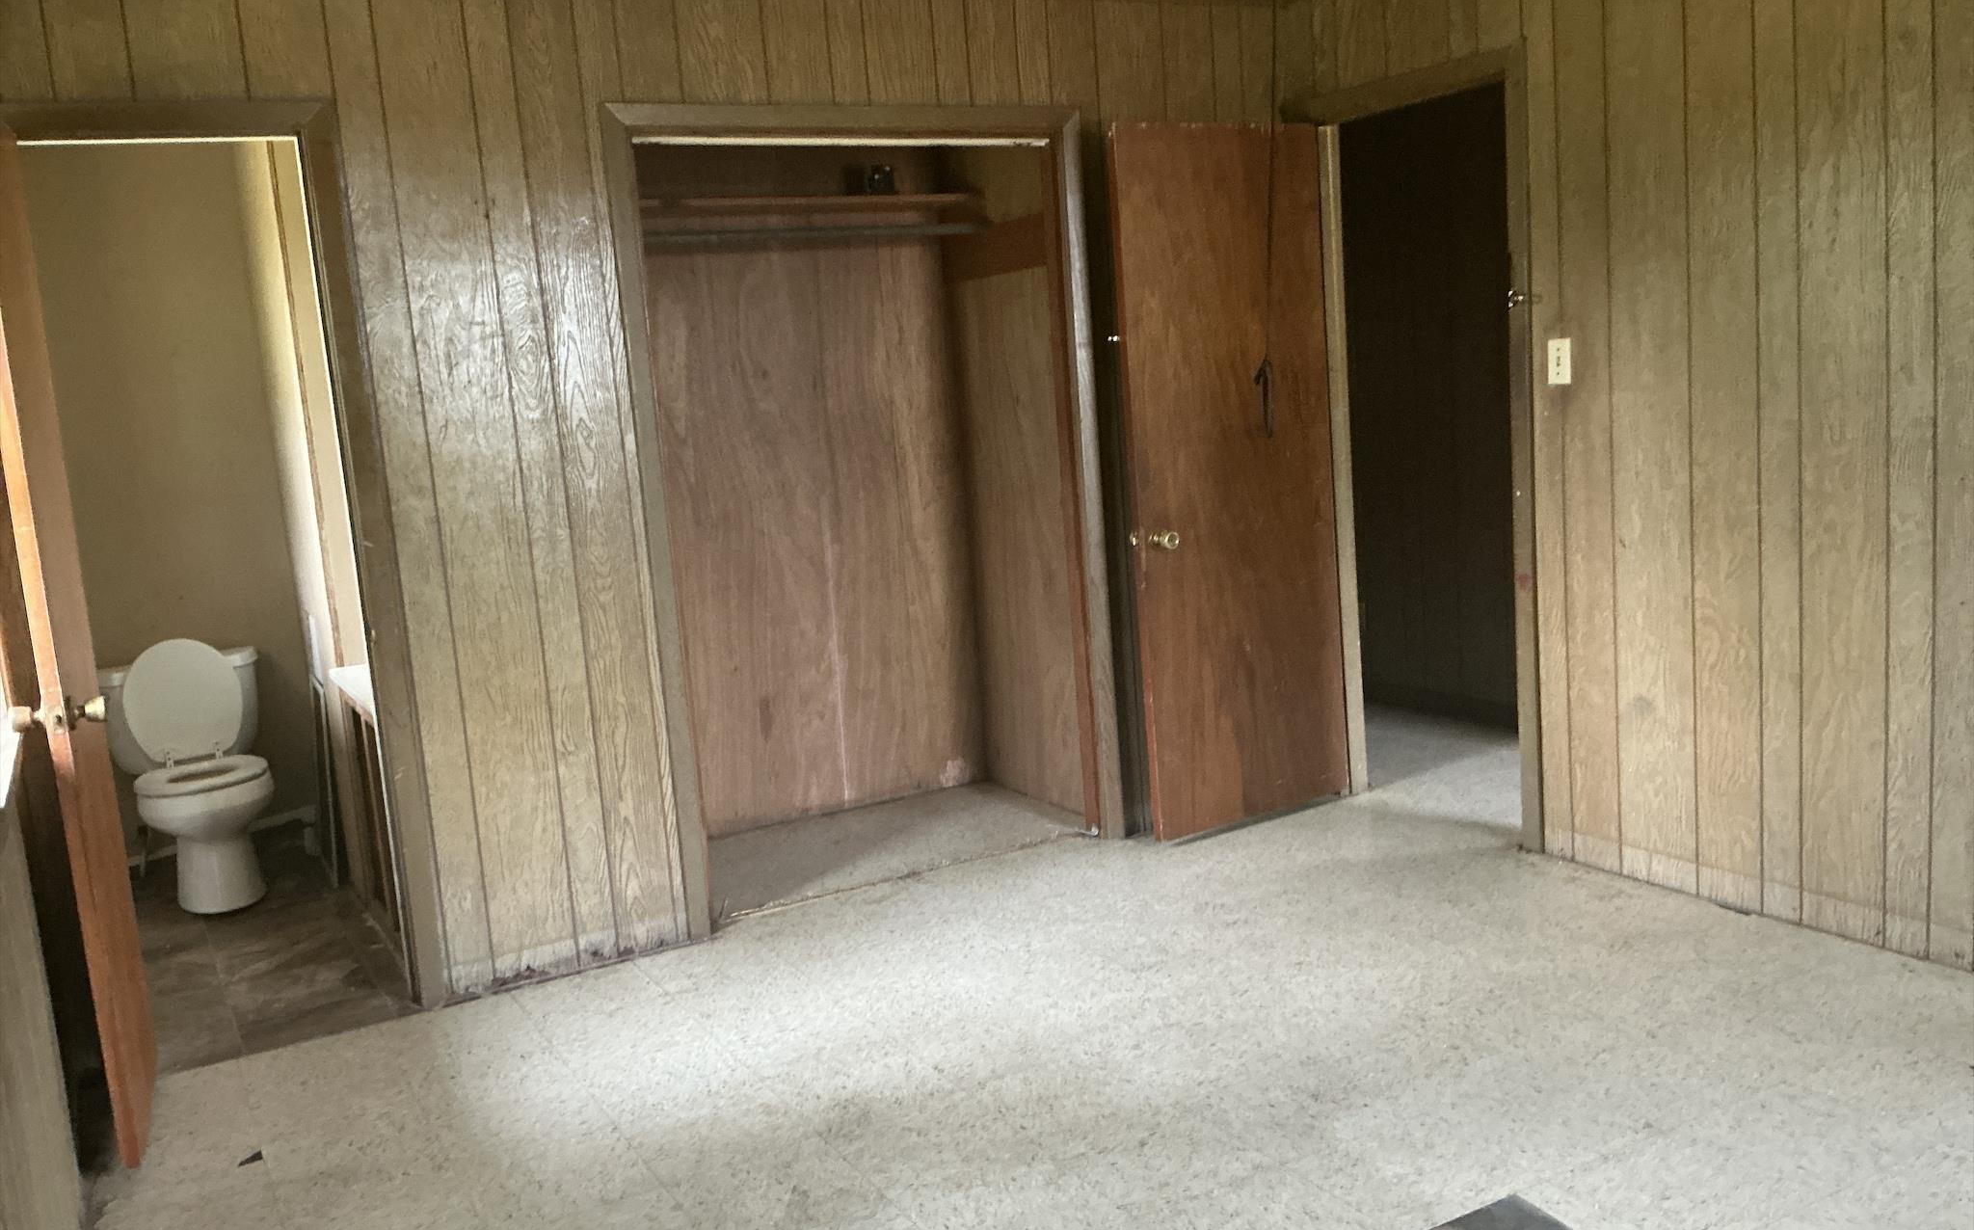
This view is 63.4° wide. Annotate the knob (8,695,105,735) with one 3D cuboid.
[{"bbox_3d":[-1.722,0.186,2.960,0.162,0.063,0.063,-8,9,-24],"label":"knob"}]

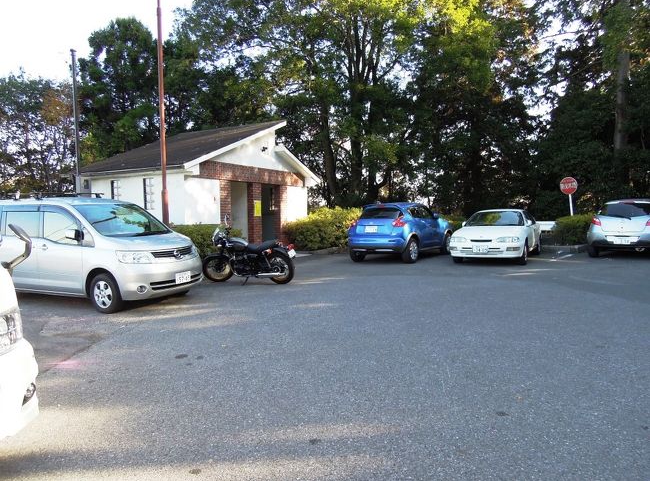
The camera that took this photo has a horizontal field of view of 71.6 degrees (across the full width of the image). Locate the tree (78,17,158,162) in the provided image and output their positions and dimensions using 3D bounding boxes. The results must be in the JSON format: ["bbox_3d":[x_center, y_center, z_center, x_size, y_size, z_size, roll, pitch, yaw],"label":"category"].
[{"bbox_3d":[-10.609,-5.633,22.778,4.600,11.400,4.600,-3,4,-24],"label":"tree"}]

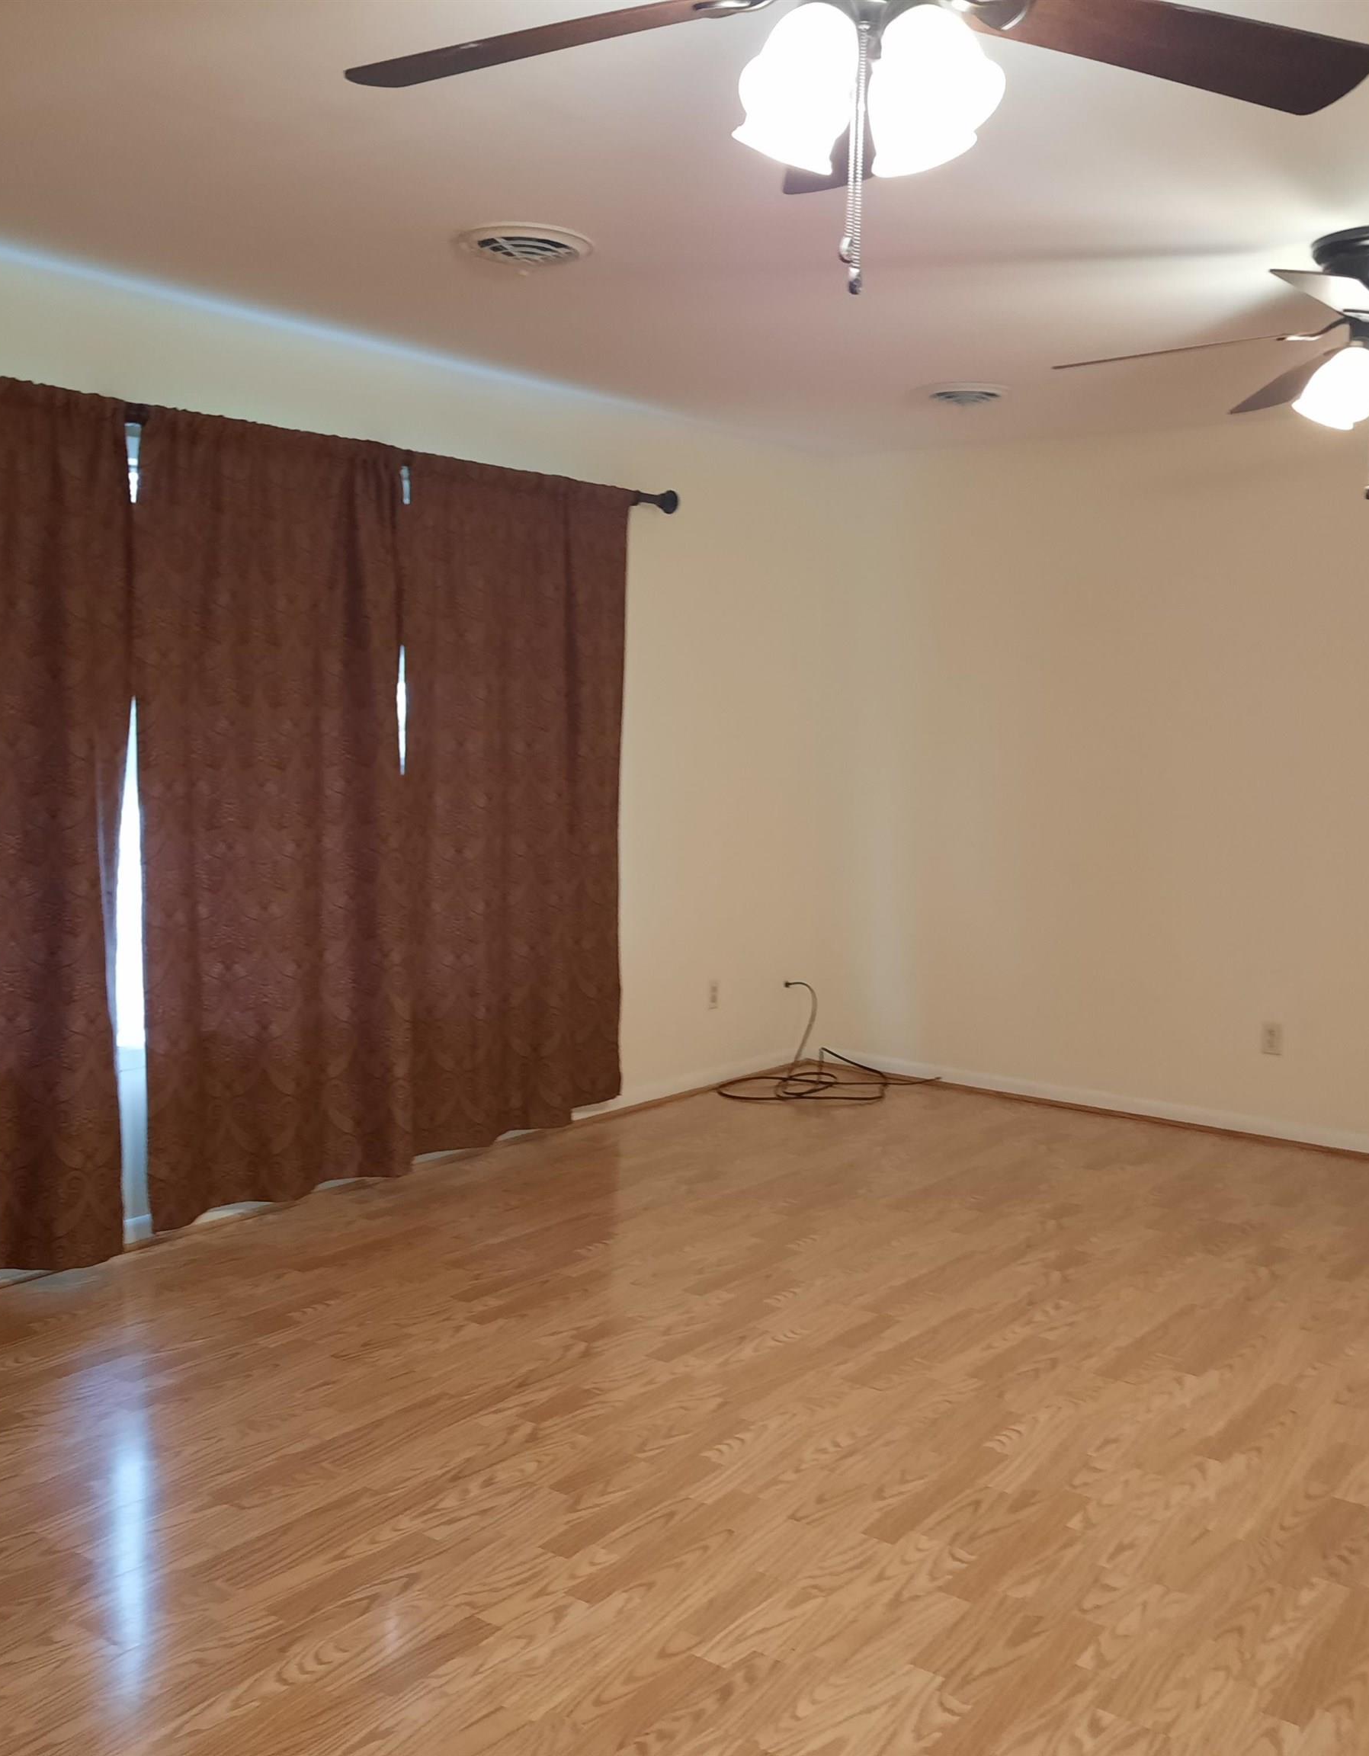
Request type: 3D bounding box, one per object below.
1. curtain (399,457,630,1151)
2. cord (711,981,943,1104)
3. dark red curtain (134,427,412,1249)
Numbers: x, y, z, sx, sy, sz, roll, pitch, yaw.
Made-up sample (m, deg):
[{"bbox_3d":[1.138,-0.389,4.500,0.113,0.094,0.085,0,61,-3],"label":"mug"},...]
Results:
[{"bbox_3d":[-0.507,-0.203,5.329,0.130,2.092,1.015,6,7,37],"label":"curtain"},{"bbox_3d":[0.527,0.634,6.474,0.610,0.335,0.670,6,7,37],"label":"cord"},{"bbox_3d":[-1.076,-0.137,4.577,0.130,2.088,0.905,6,7,37],"label":"dark red curtain"}]

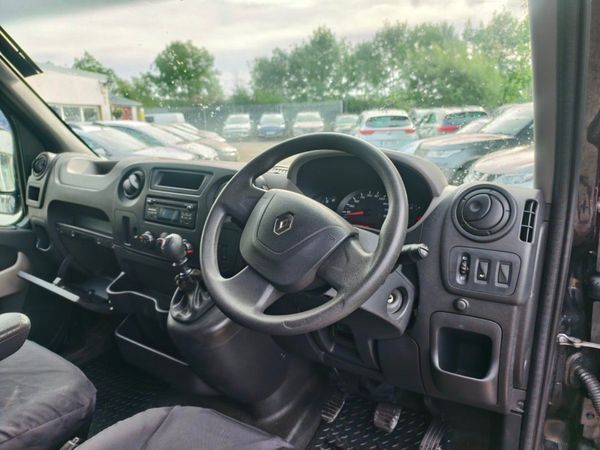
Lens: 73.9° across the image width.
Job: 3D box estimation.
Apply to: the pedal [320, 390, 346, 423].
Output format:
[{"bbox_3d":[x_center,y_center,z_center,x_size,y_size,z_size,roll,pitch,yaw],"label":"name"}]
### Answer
[{"bbox_3d":[0.091,0.494,1.080,0.065,0.065,0.030,9,-21,29],"label":"pedal"}]

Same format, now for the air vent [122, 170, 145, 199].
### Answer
[{"bbox_3d":[-0.509,-0.124,1.220,0.090,0.090,0.040,9,4,29],"label":"air vent"}]

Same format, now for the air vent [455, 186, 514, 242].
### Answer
[{"bbox_3d":[0.345,-0.023,0.745,0.105,0.105,0.040,7,4,24],"label":"air vent"}]

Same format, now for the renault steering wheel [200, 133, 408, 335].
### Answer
[{"bbox_3d":[-0.003,0.002,0.718,0.395,0.395,0.100,23,-15,33],"label":"renault steering wheel"}]

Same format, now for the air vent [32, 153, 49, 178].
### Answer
[{"bbox_3d":[-0.957,-0.219,1.470,0.095,0.095,0.035,9,4,29],"label":"air vent"}]

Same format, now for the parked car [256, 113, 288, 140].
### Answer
[{"bbox_3d":[-1.944,-6.818,27.175,1.800,1.500,4.300,0,16,0],"label":"parked car"}]

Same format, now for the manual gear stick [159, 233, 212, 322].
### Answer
[{"bbox_3d":[-0.285,0.132,1.000,0.105,0.215,0.110,9,32,29],"label":"manual gear stick"}]

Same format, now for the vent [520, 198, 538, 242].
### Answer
[{"bbox_3d":[0.403,-0.008,0.700,0.030,0.076,0.020,7,4,24],"label":"vent"}]

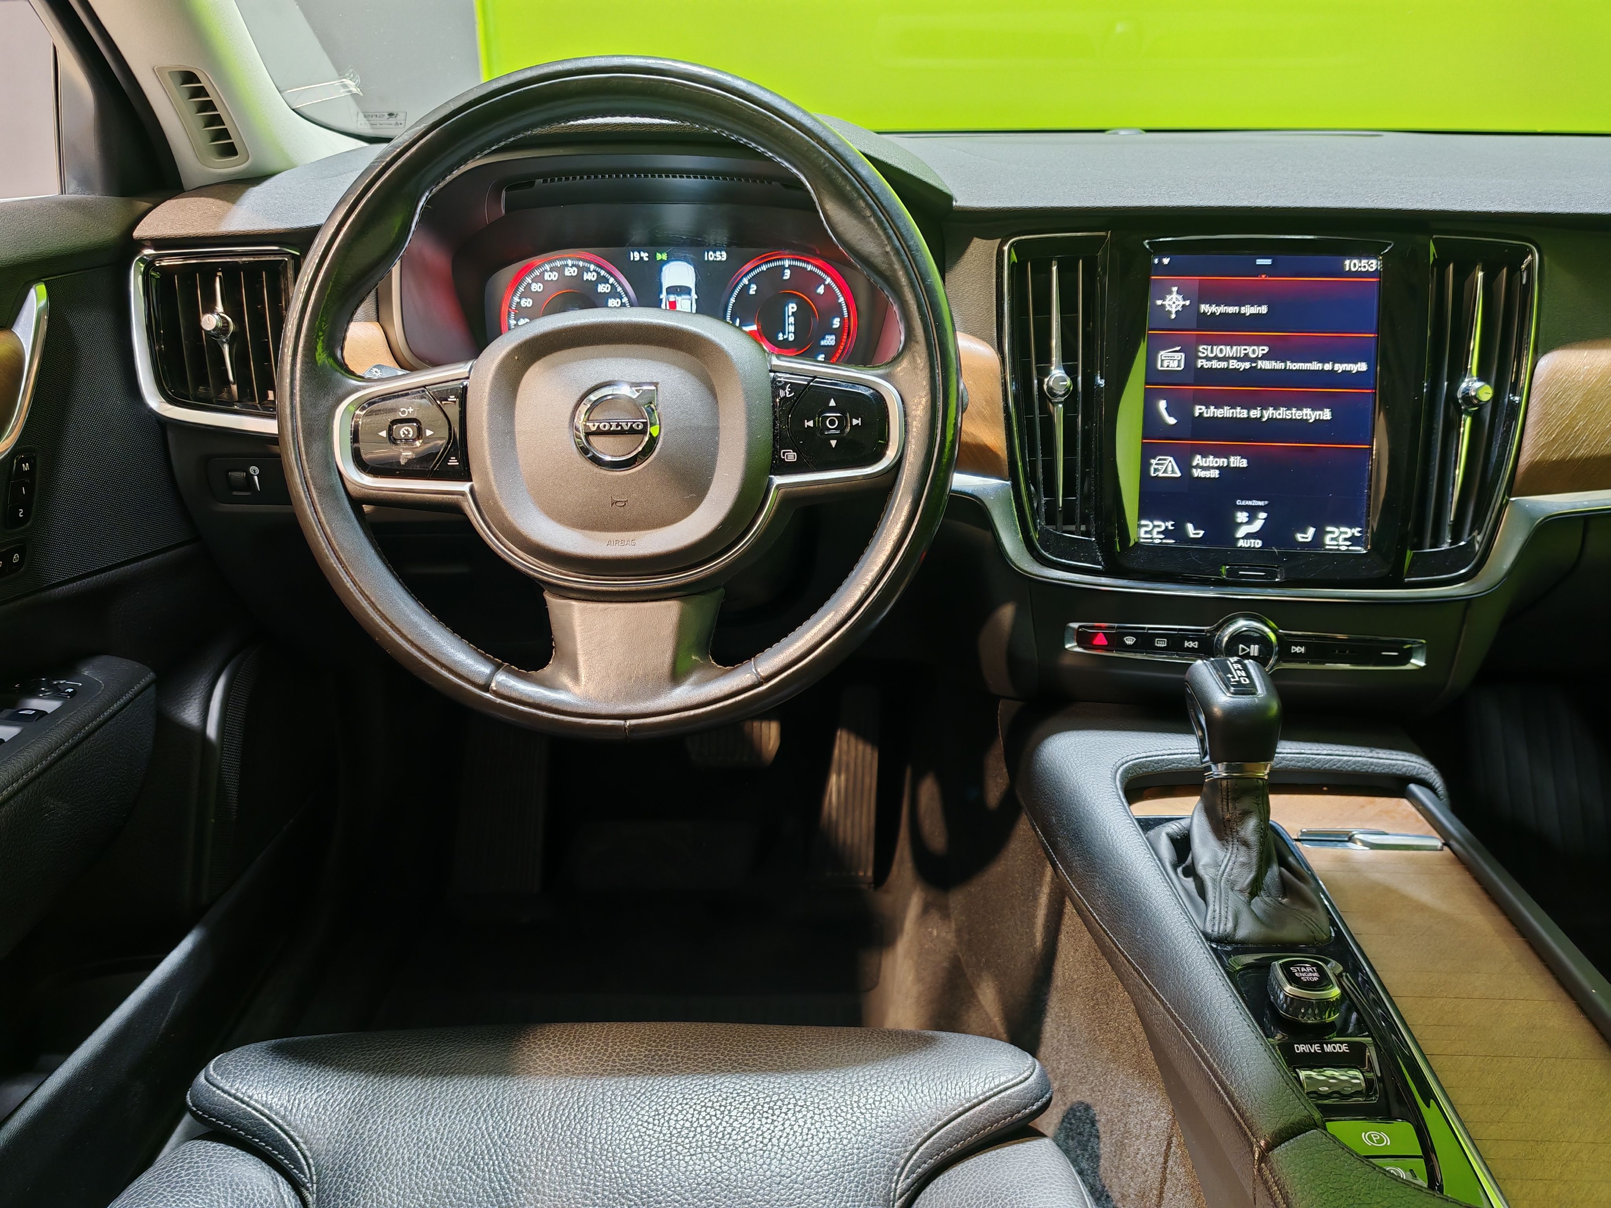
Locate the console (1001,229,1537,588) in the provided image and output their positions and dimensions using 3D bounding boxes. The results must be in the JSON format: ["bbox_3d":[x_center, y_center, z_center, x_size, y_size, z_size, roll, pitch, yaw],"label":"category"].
[{"bbox_3d":[0.279,-0.119,0.783,0.315,0.218,0.050,2,0,7],"label":"console"}]

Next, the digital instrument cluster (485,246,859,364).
[{"bbox_3d":[-0.094,-0.211,0.943,0.292,0.112,0.030,0,8,1],"label":"digital instrument cluster"}]

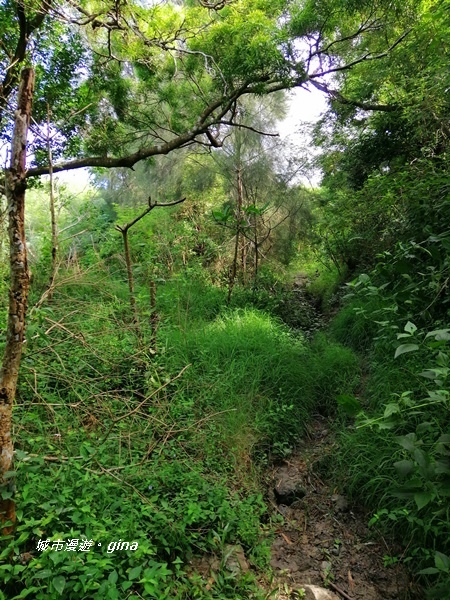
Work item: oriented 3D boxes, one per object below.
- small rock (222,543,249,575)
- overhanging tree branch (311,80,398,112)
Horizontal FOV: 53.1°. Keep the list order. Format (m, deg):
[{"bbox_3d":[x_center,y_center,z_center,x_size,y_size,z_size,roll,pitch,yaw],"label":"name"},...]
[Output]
[{"bbox_3d":[0.052,1.300,2.250,0.140,0.120,0.130,0,3,0],"label":"small rock"},{"bbox_3d":[1.226,-1.942,4.300,0.860,0.300,0.280,0,3,0],"label":"overhanging tree branch"}]

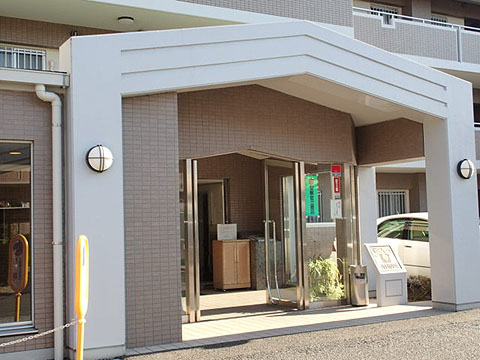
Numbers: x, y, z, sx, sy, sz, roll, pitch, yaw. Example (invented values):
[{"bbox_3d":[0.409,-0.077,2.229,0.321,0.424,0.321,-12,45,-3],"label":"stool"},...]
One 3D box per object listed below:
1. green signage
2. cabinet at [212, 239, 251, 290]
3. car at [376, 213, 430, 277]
[{"bbox_3d":[1.075,0.242,9.951,0.255,0.640,0.020,1,-4,-30],"label":"green signage"},{"bbox_3d":[-0.159,1.652,12.860,0.585,0.910,0.425,1,-4,-30],"label":"cabinet"},{"bbox_3d":[3.740,1.318,12.341,1.700,1.430,4.450,1,-4,-30],"label":"car"}]

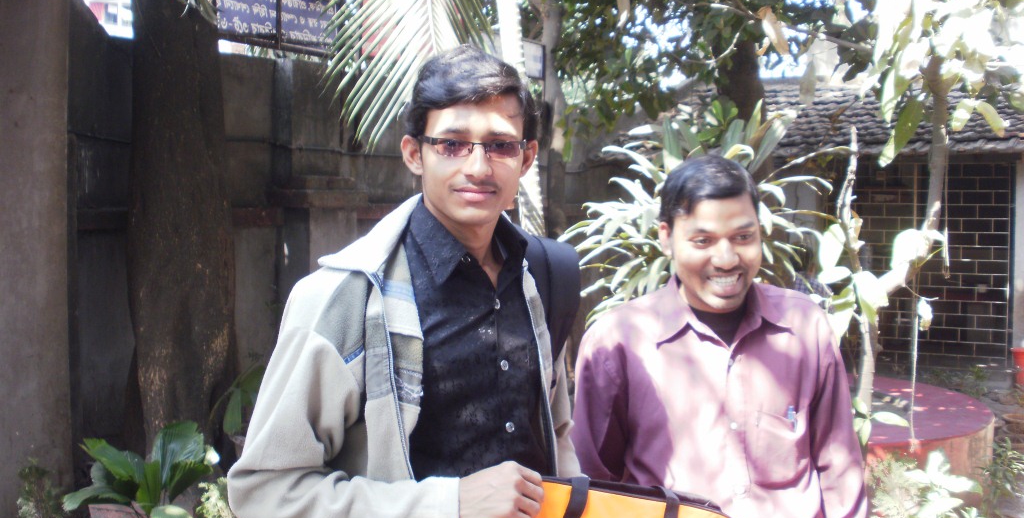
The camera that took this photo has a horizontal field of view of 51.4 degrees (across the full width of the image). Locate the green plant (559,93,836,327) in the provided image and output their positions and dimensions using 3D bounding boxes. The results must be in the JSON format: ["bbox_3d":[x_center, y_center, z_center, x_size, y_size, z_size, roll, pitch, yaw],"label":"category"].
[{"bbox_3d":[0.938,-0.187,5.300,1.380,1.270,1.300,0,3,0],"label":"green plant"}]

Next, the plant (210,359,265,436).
[{"bbox_3d":[-1.135,0.602,4.500,0.360,0.380,0.340,0,3,0],"label":"plant"}]

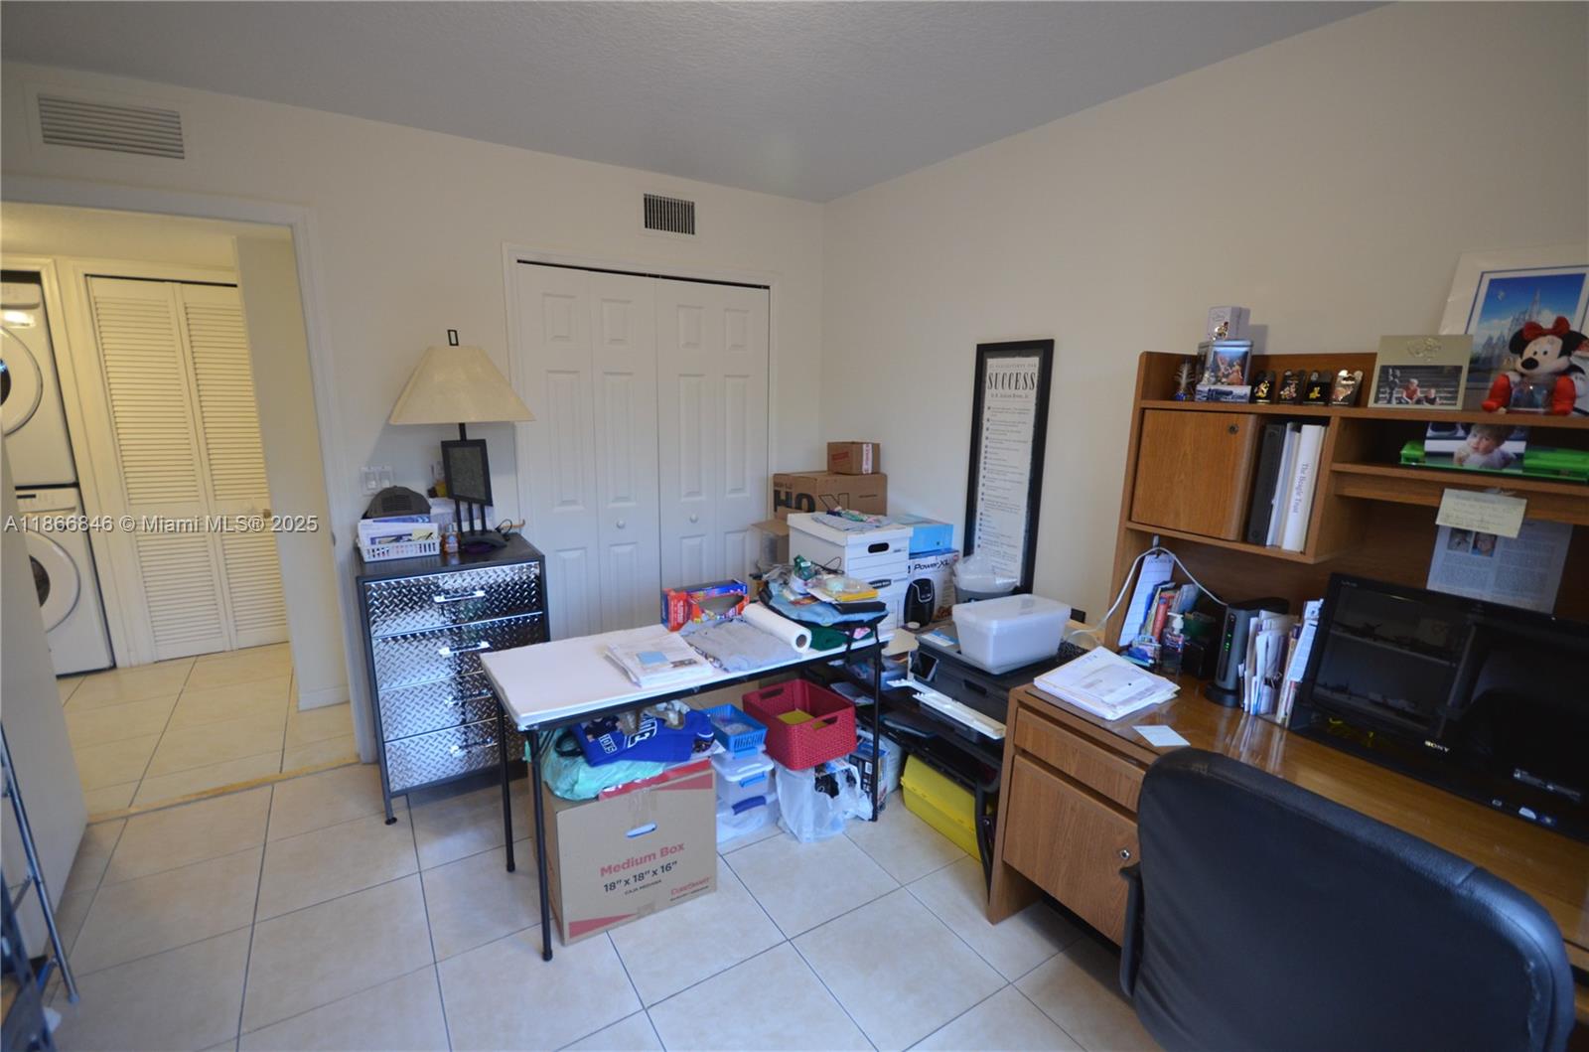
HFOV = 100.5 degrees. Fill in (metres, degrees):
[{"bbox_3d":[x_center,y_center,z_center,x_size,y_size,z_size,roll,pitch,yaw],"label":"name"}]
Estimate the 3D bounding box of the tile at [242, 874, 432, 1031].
[{"bbox_3d":[-1.271,1.170,1.857,0.420,0.010,0.405,-7,14,-34],"label":"tile"}]

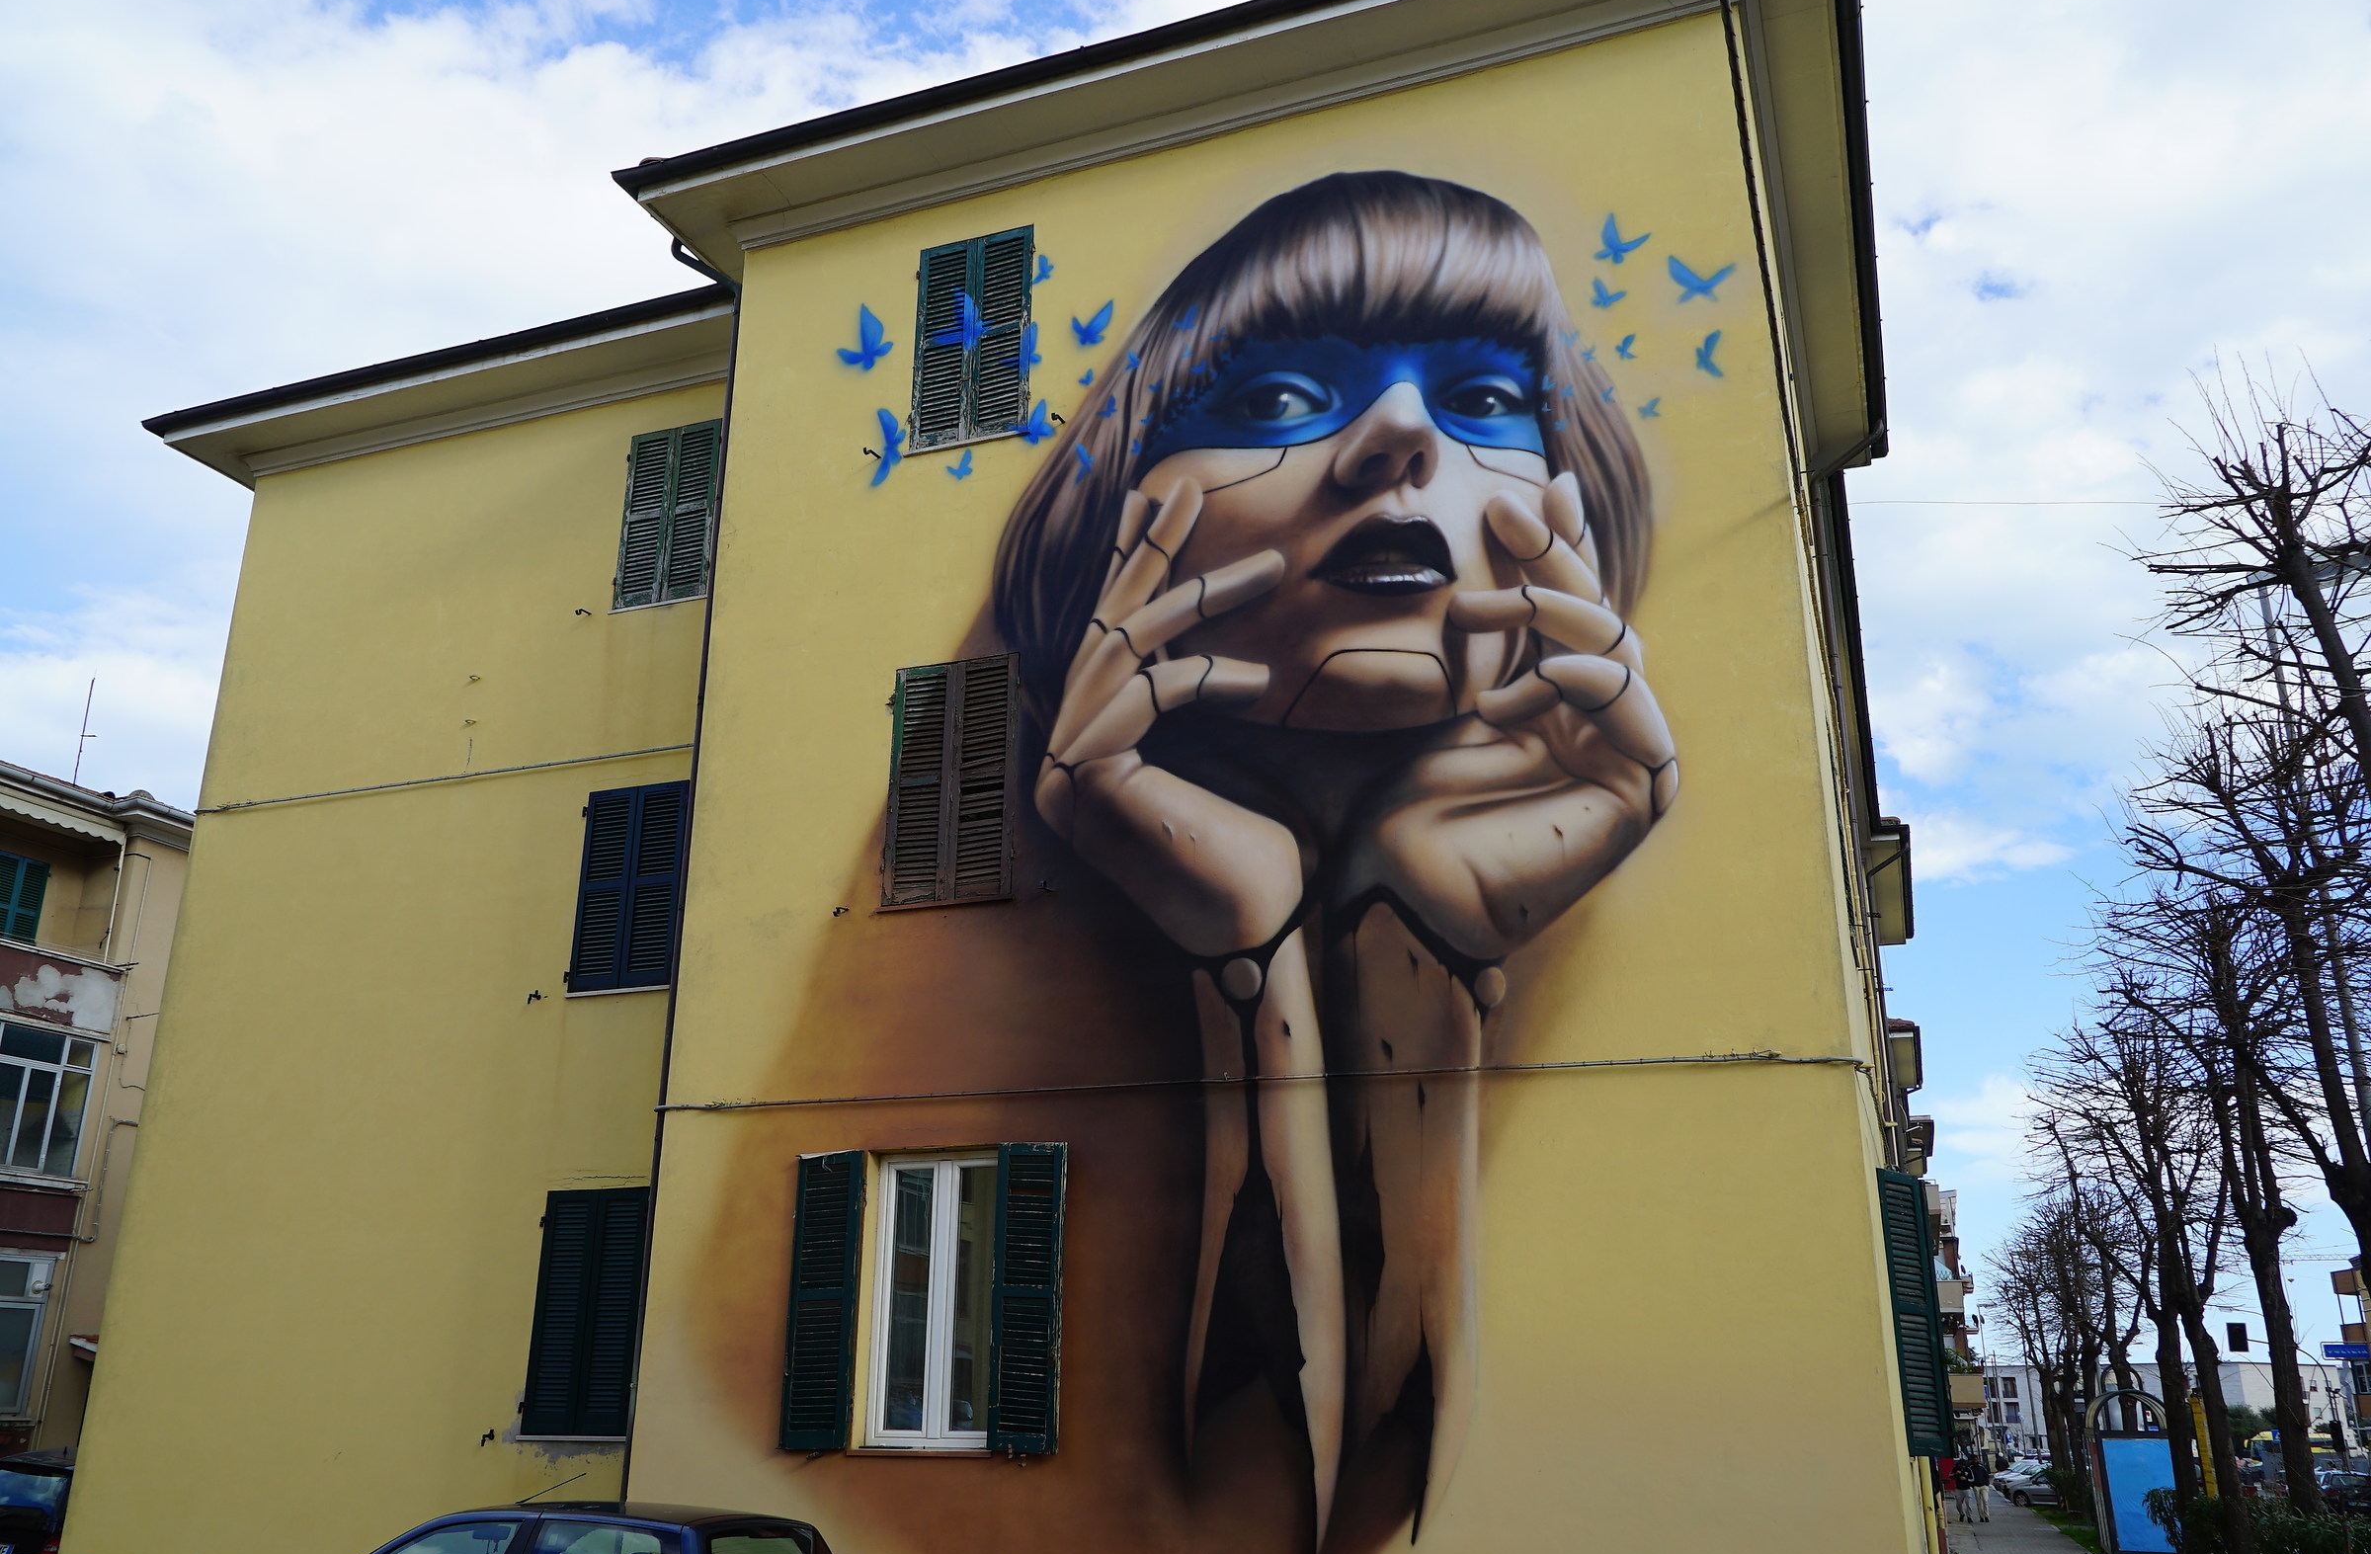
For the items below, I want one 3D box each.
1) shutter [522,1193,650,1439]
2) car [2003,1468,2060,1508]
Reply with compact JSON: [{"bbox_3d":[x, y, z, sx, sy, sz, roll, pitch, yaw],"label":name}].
[{"bbox_3d":[-4.574,4.075,14.097,0.960,1.799,0.060,-7,-20,20],"label":"shutter"},{"bbox_3d":[32.086,25.920,67.500,3.900,1.460,1.680,-3,-19,11],"label":"car"}]

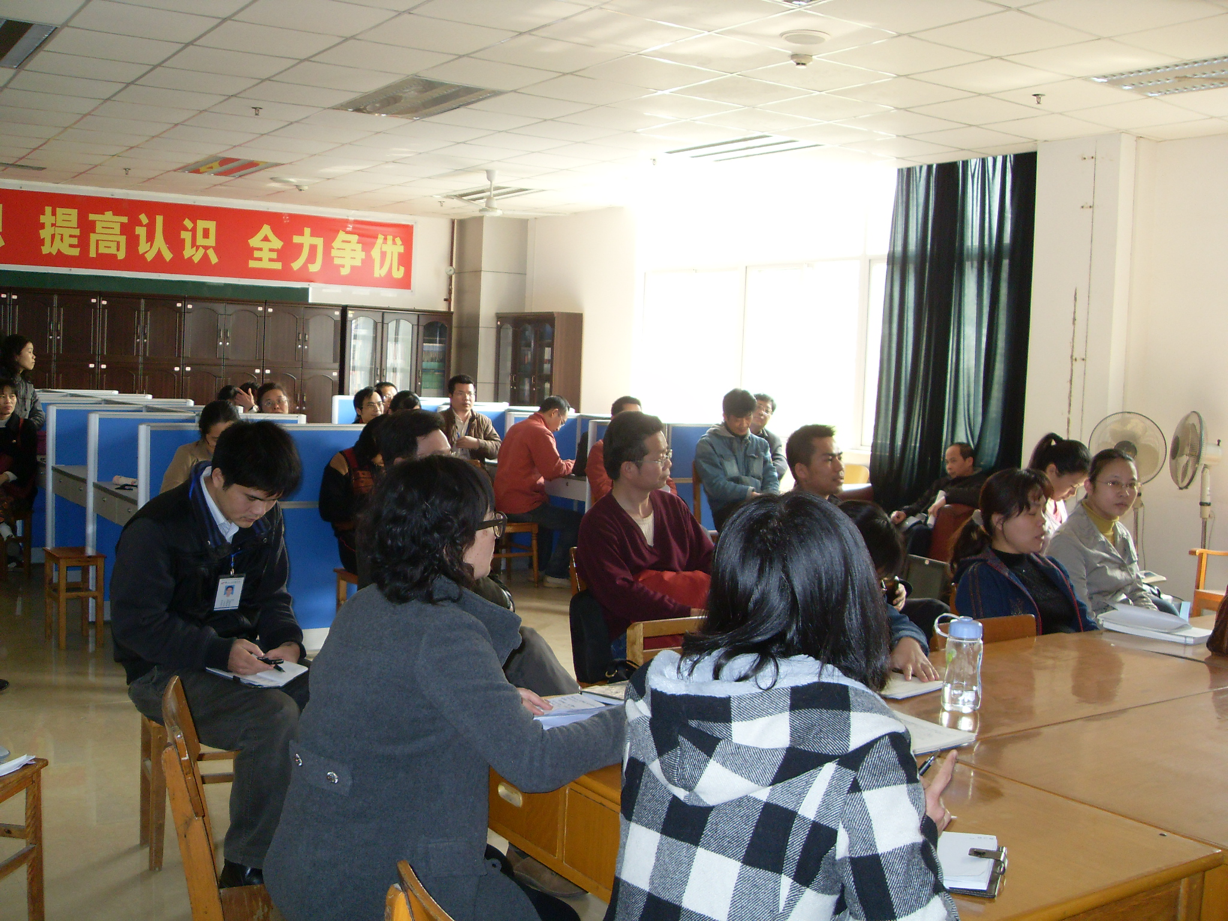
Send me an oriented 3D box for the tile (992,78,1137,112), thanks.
[{"bbox_3d":[2.462,-1.972,6.745,0.600,0.030,0.600,-1,6,-34],"label":"tile"}]

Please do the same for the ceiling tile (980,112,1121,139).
[{"bbox_3d":[2.559,-1.966,7.321,0.600,0.022,0.600,-1,6,-34],"label":"ceiling tile"}]

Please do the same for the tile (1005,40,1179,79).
[{"bbox_3d":[2.167,-1.820,5.629,0.595,0.020,0.595,-1,6,-33],"label":"tile"}]

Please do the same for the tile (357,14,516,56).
[{"bbox_3d":[-0.829,-1.988,5.809,0.595,0.020,0.595,-1,6,-33],"label":"tile"}]

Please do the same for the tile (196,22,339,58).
[{"bbox_3d":[-1.679,-2.045,6.035,0.600,0.020,0.600,-1,6,-33],"label":"tile"}]

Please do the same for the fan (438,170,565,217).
[{"bbox_3d":[-0.947,-2.107,9.857,1.150,0.370,1.150,2,4,0],"label":"fan"}]

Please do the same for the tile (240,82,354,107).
[{"bbox_3d":[-1.874,-2.189,7.427,0.600,0.030,0.600,-1,6,-34],"label":"tile"}]

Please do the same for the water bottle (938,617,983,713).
[{"bbox_3d":[0.708,0.417,2.540,0.080,0.180,0.086,2,4,0],"label":"water bottle"}]

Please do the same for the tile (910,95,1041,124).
[{"bbox_3d":[2.053,-1.975,7.005,0.600,0.020,0.600,-1,6,-33],"label":"tile"}]

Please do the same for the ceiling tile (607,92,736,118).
[{"bbox_3d":[0.363,-2.073,7.280,0.600,0.030,0.600,-1,6,-34],"label":"ceiling tile"}]

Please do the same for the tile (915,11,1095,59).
[{"bbox_3d":[1.661,-1.815,5.290,0.600,0.022,0.600,-1,6,-34],"label":"tile"}]

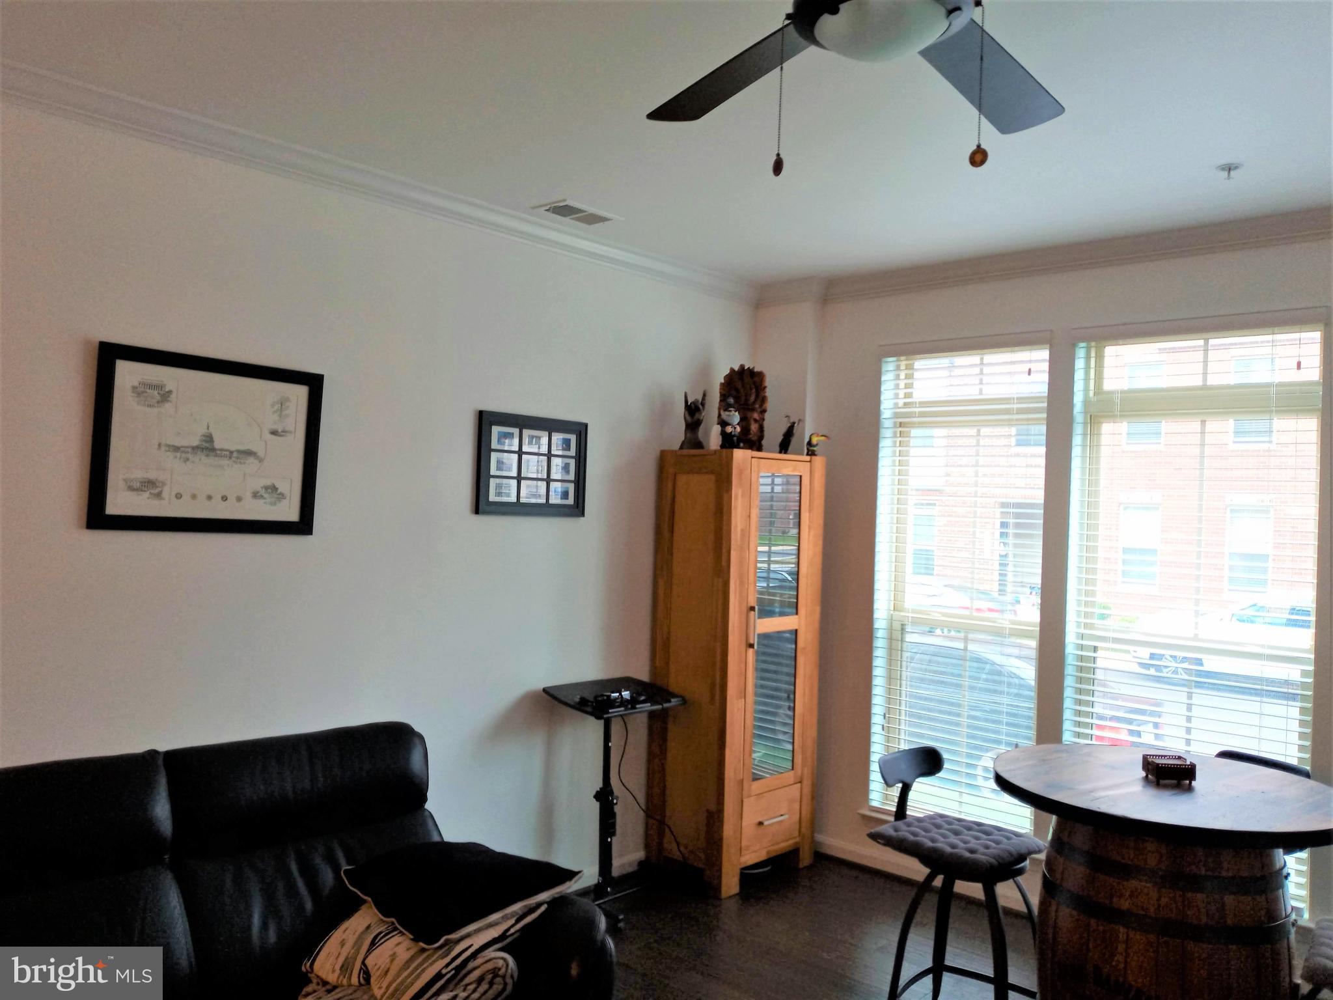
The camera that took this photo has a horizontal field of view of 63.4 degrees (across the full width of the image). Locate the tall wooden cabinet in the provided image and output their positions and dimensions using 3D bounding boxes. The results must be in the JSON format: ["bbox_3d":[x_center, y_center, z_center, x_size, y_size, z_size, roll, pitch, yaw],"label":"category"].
[{"bbox_3d":[0.324,0.732,4.904,0.632,1.880,0.452,3,-1,-44],"label":"tall wooden cabinet"}]

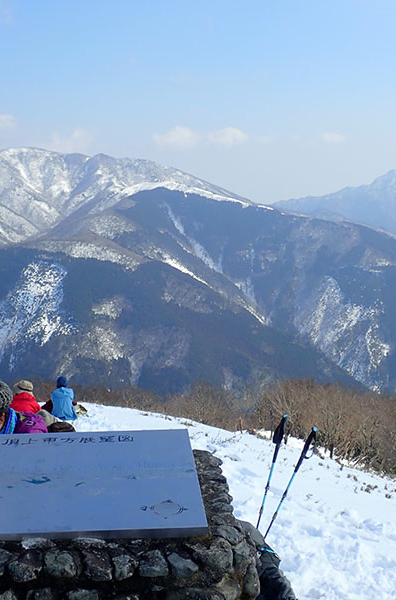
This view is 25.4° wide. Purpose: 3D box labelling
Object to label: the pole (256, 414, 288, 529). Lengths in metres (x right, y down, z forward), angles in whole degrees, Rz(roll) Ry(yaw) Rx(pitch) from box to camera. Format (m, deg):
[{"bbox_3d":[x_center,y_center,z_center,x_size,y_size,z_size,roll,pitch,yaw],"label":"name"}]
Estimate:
[{"bbox_3d":[0.369,1.141,4.924,0.070,1.050,0.070,13,8,-2],"label":"pole"}]

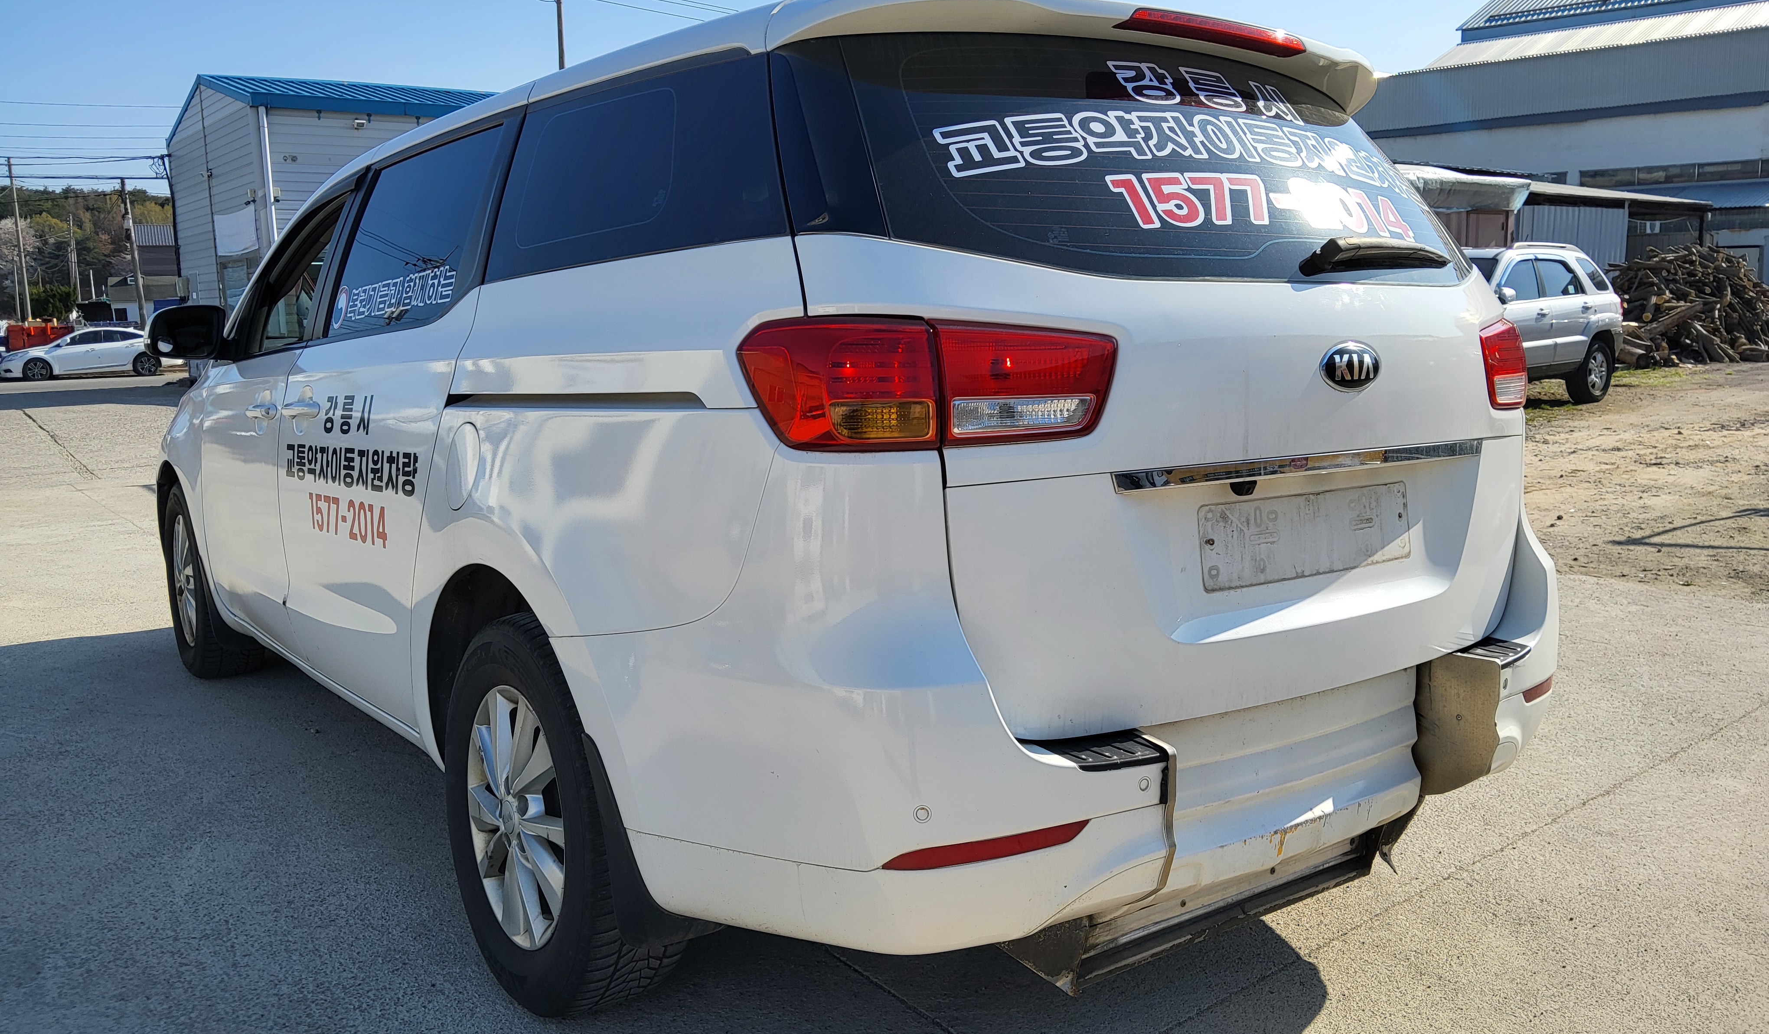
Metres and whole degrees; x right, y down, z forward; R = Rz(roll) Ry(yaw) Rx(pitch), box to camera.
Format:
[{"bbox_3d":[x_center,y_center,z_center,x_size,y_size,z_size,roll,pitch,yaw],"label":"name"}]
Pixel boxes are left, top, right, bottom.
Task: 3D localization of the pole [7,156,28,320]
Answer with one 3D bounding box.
[{"bbox_3d":[-47.174,-13.956,72.718,0.300,11.130,0.300,-4,8,-11],"label":"pole"}]

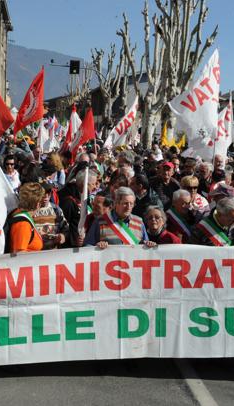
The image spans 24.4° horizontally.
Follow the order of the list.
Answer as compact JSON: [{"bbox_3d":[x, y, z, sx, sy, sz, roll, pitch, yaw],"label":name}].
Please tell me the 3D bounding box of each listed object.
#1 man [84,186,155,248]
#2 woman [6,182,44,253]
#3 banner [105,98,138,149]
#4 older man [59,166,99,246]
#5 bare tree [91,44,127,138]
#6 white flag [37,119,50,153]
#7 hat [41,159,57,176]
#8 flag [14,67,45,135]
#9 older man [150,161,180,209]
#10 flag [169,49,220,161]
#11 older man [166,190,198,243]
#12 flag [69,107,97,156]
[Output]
[{"bbox_3d":[0.030,0.698,4.831,0.580,1.680,0.420,-1,8,-7],"label":"man"},{"bbox_3d":[-0.801,0.654,4.962,0.420,1.690,0.500,-3,8,-22],"label":"woman"},{"bbox_3d":[0.091,-1.593,11.000,0.680,1.050,0.350,2,8,6],"label":"banner"},{"bbox_3d":[-0.428,0.513,5.822,0.550,1.750,0.420,-4,10,-37],"label":"older man"},{"bbox_3d":[-0.548,-6.286,34.092,2.300,7.270,2.300,1,8,0],"label":"bare tree"},{"bbox_3d":[-1.763,-1.619,13.000,0.340,0.820,0.250,0,8,-6],"label":"white flag"},{"bbox_3d":[-1.011,-0.524,8.000,0.250,0.200,0.280,0,8,-6],"label":"hat"},{"bbox_3d":[-1.582,-1.854,9.800,0.580,1.250,0.320,1,8,-11],"label":"flag"},{"bbox_3d":[0.675,0.289,7.724,0.540,1.740,0.380,0,8,-6],"label":"older man"},{"bbox_3d":[1.058,-1.345,7.400,0.700,1.500,0.350,2,8,6],"label":"flag"},{"bbox_3d":[0.627,0.685,5.566,0.540,1.660,0.380,-1,9,-21],"label":"older man"},{"bbox_3d":[-0.728,-1.488,11.600,0.620,1.080,0.300,1,8,-11],"label":"flag"}]

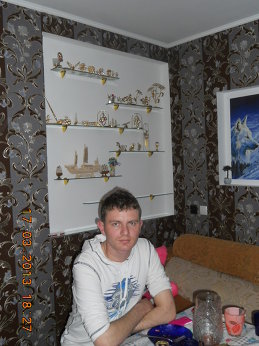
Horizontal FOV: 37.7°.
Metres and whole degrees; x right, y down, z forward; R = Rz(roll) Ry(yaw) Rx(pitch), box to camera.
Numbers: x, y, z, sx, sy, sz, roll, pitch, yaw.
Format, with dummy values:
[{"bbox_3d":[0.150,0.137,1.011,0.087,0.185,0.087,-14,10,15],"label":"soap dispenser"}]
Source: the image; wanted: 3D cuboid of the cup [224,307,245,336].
[{"bbox_3d":[0.409,0.585,1.484,0.079,0.090,0.079,-2,2,0],"label":"cup"}]

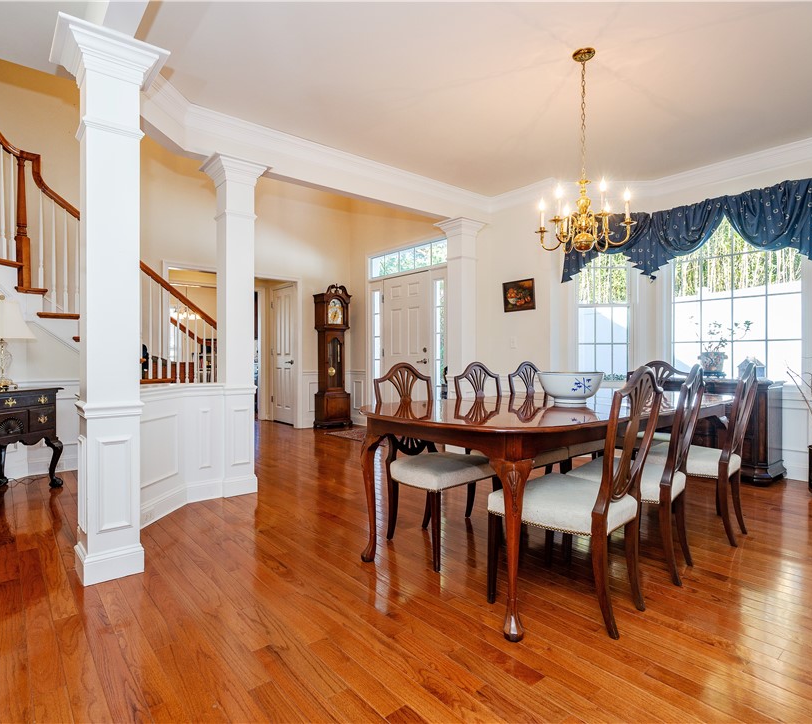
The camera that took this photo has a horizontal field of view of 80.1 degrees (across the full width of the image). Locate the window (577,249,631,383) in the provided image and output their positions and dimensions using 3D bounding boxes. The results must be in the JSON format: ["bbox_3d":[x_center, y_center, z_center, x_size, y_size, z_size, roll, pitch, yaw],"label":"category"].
[{"bbox_3d":[1.922,-0.550,4.700,0.580,1.480,0.100,0,0,0],"label":"window"}]

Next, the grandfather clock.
[{"bbox_3d":[-1.056,-0.096,7.027,0.480,2.060,0.310,0,1,-39],"label":"grandfather clock"}]

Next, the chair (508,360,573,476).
[{"bbox_3d":[1.038,0.481,3.315,0.490,0.960,0.550,0,1,-41],"label":"chair"}]

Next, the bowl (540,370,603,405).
[{"bbox_3d":[0.821,0.139,2.400,0.315,0.165,0.315,0,0,0],"label":"bowl"}]

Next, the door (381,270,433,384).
[{"bbox_3d":[-0.008,-0.086,6.366,0.060,2.050,0.915,0,1,-40],"label":"door"}]

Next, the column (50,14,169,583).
[{"bbox_3d":[-1.386,-0.224,2.263,0.420,2.405,0.420,0,1,-39],"label":"column"}]

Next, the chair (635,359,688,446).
[{"bbox_3d":[1.654,0.484,3.334,0.550,0.970,0.510,0,1,-39],"label":"chair"}]

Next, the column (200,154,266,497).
[{"bbox_3d":[-1.263,-0.236,3.574,0.380,2.390,0.380,0,1,-39],"label":"column"}]

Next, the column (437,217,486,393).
[{"bbox_3d":[0.587,-0.247,5.063,0.380,2.390,0.380,0,1,-39],"label":"column"}]

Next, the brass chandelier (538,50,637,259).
[{"bbox_3d":[1.013,-1.181,2.739,0.560,1.160,0.560,0,1,-39],"label":"brass chandelier"}]

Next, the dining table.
[{"bbox_3d":[0.926,0.592,2.700,2.410,0.750,1.150,0,1,-41],"label":"dining table"}]

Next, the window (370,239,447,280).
[{"bbox_3d":[0.016,-1.298,6.220,0.090,0.360,1.720,0,1,-39],"label":"window"}]

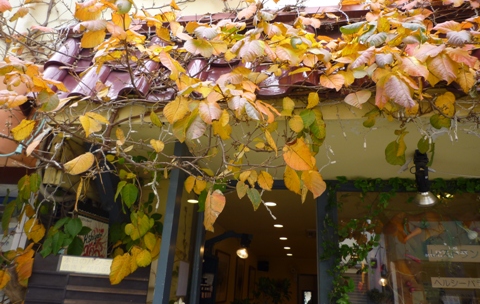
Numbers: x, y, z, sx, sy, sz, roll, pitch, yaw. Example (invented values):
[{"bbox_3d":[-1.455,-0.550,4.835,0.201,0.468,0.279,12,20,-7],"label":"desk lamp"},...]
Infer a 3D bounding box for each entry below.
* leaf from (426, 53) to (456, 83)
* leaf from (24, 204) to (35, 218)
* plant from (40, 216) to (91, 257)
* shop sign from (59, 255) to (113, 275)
[{"bbox_3d":[0.858,-0.356,1.480,0.115,0.126,0.050,-4,-24,20],"label":"leaf"},{"bbox_3d":[-1.002,0.283,1.650,0.035,0.062,0.025,8,-22,-10],"label":"leaf"},{"bbox_3d":[-0.875,0.435,1.760,0.210,0.195,0.140,8,-20,-12],"label":"plant"},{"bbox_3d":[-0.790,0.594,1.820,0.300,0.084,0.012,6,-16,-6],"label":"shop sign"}]

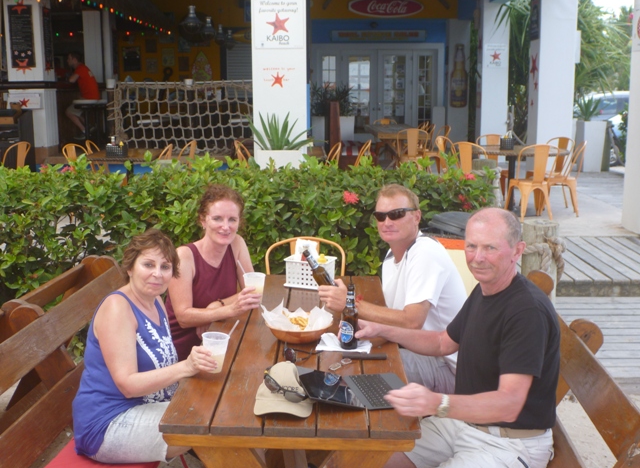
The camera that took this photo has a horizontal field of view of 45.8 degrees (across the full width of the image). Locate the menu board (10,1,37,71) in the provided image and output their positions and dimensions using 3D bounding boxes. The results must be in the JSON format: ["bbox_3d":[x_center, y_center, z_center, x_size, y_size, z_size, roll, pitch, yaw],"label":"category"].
[{"bbox_3d":[-4.124,-2.729,10.500,0.335,0.850,0.030,0,11,0],"label":"menu board"}]

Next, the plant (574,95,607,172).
[{"bbox_3d":[4.671,-1.716,12.974,0.560,1.330,0.540,0,11,0],"label":"plant"}]

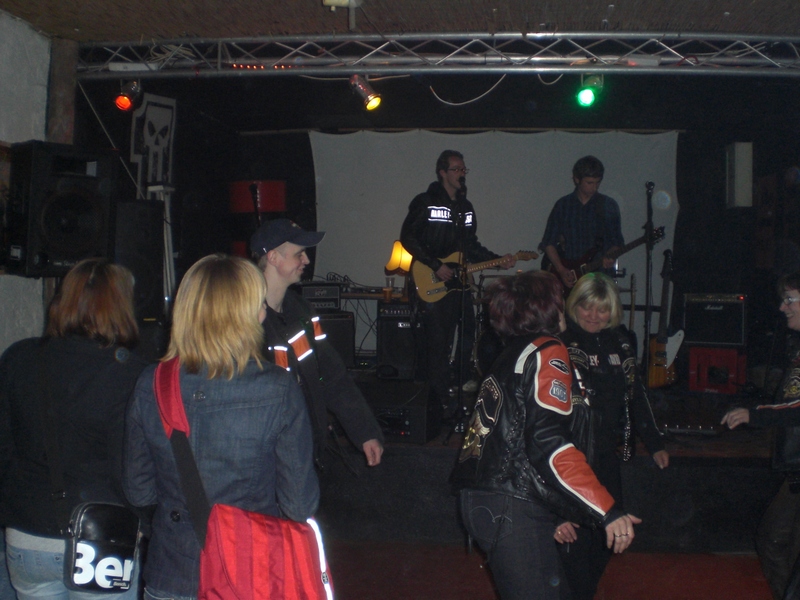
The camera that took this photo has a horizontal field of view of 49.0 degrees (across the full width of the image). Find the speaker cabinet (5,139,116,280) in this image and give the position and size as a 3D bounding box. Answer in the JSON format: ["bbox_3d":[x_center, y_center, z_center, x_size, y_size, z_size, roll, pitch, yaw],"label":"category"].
[{"bbox_3d":[-1.834,-0.486,4.749,0.440,0.680,0.400,-1,8,-40],"label":"speaker cabinet"}]

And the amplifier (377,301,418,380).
[{"bbox_3d":[0.021,0.352,7.450,0.430,0.640,0.330,1,2,6],"label":"amplifier"}]

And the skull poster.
[{"bbox_3d":[-1.825,-1.114,6.500,0.020,0.800,0.430,6,5,35],"label":"skull poster"}]

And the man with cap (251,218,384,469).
[{"bbox_3d":[-0.357,0.561,3.373,0.450,1.753,0.550,2,3,38],"label":"man with cap"}]

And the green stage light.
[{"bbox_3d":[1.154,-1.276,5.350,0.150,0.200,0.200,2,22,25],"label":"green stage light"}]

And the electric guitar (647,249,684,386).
[{"bbox_3d":[2.056,0.143,6.800,0.310,1.070,0.090,3,-5,11],"label":"electric guitar"}]

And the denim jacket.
[{"bbox_3d":[-0.446,0.423,2.180,0.460,0.580,0.320,1,2,12],"label":"denim jacket"}]

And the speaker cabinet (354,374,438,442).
[{"bbox_3d":[-0.038,0.629,5.337,0.520,0.370,0.430,1,2,14],"label":"speaker cabinet"}]

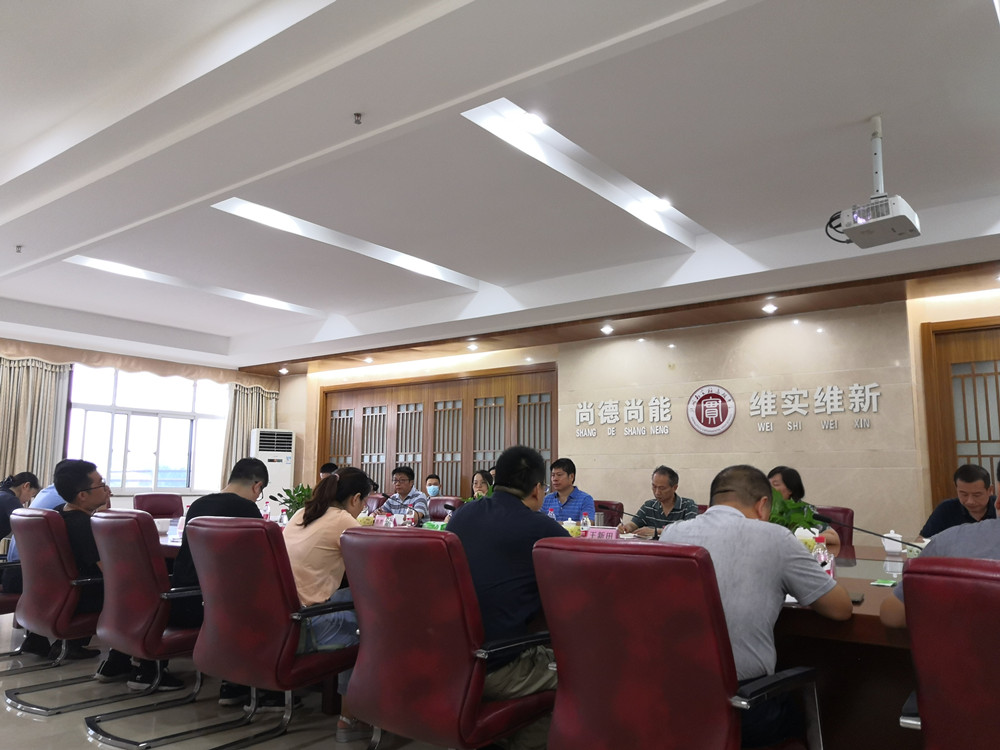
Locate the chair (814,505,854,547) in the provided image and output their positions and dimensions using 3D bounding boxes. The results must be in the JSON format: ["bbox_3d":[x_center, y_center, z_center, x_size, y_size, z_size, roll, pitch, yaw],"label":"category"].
[{"bbox_3d":[2.061,1.392,5.274,0.600,0.960,0.680,-6,-10,37],"label":"chair"}]

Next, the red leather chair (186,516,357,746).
[{"bbox_3d":[-0.844,1.053,3.148,0.600,0.960,0.720,-6,-10,37],"label":"red leather chair"}]

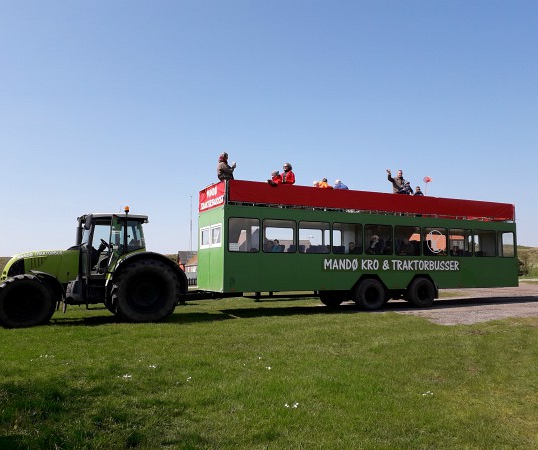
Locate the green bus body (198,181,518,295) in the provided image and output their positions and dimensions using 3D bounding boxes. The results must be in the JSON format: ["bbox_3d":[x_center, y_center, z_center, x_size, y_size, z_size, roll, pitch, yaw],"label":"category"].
[{"bbox_3d":[3.821,0.666,17.655,12.538,3.322,2.660,3,-5,-24],"label":"green bus body"}]

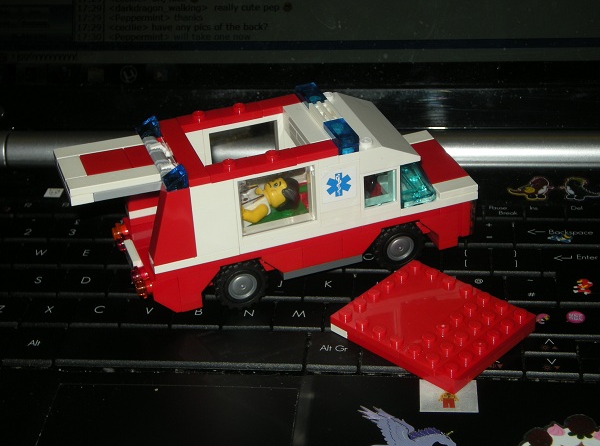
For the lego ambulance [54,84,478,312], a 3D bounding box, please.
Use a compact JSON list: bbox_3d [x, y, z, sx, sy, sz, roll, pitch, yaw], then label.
[{"bbox_3d":[-0.012,-0.011,0.518,0.152,0.063,0.048,-13,33,-14],"label":"lego ambulance"}]

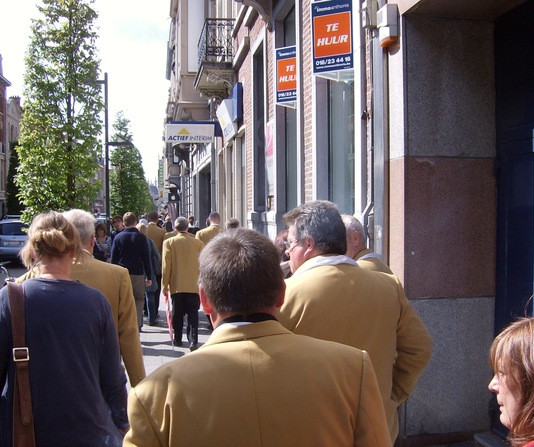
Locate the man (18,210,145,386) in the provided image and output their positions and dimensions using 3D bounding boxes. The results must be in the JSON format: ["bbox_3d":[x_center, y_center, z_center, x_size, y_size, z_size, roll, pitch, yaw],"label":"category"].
[{"bbox_3d":[-0.903,0.830,3.014,0.600,1.790,0.400,-1,1,-10],"label":"man"}]

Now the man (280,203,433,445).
[{"bbox_3d":[0.331,0.818,2.414,0.620,1.810,0.420,-1,1,-14],"label":"man"}]

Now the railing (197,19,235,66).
[{"bbox_3d":[-1.231,-4.082,15.185,0.710,1.000,2.610,0,1,-11],"label":"railing"}]

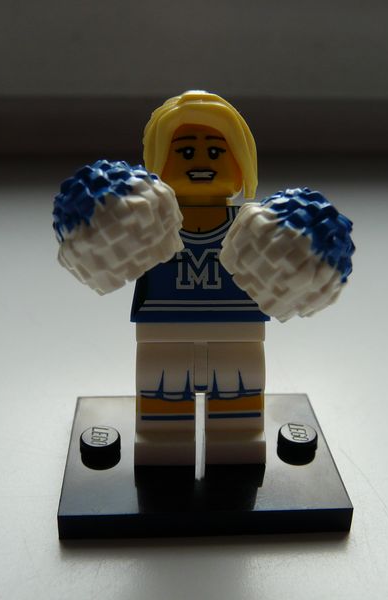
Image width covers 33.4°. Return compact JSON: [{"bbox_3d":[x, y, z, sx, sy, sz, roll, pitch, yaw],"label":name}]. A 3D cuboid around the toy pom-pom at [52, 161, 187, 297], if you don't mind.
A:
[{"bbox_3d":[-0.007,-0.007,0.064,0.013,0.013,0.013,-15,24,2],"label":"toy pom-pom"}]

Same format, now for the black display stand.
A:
[{"bbox_3d":[0.001,0.019,0.080,0.032,0.005,0.024,0,23,-4],"label":"black display stand"}]

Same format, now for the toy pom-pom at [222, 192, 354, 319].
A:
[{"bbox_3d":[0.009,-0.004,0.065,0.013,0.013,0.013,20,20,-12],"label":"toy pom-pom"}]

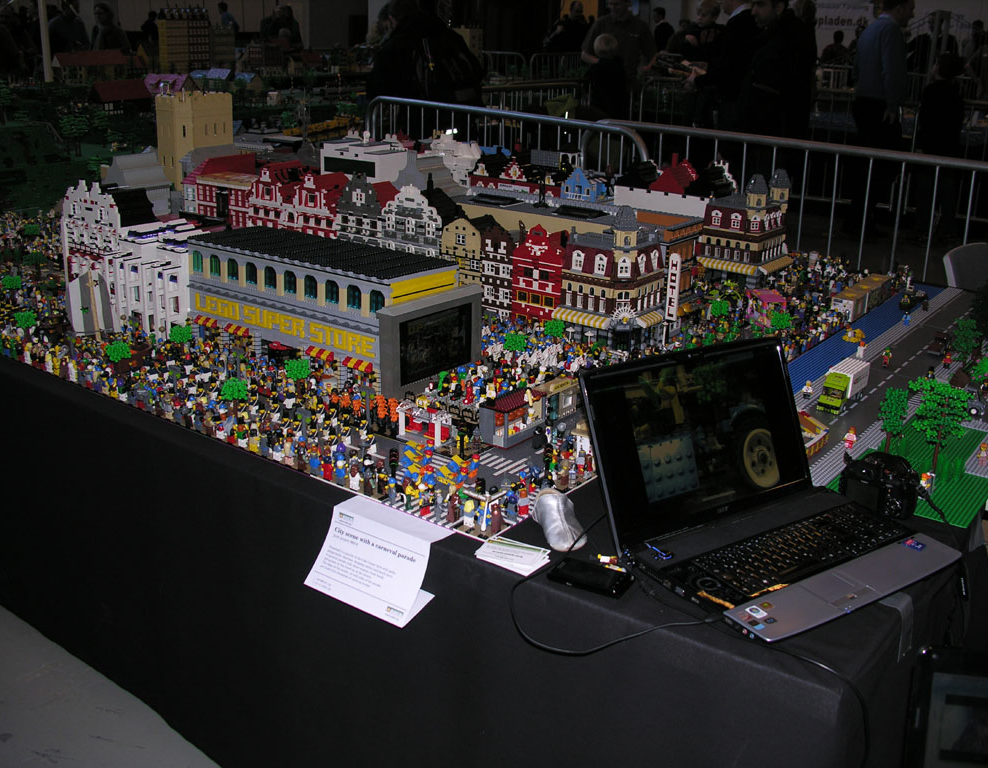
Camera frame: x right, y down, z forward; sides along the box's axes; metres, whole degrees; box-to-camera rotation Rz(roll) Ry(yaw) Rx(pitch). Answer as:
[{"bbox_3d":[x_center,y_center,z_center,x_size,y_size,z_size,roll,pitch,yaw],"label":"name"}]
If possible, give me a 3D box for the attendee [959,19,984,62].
[{"bbox_3d":[9.028,-6.042,19.778,0.500,1.720,0.350,13,23,33],"label":"attendee"}]

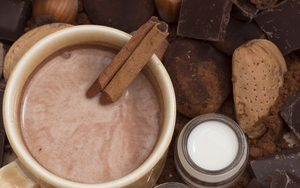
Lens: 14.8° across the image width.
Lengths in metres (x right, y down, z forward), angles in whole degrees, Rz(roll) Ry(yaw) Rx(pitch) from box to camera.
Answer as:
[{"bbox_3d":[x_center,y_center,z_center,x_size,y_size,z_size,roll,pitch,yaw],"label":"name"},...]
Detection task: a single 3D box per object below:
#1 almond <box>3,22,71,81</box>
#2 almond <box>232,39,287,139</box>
[{"bbox_3d":[-0.045,-0.015,0.502,0.040,0.018,0.025,-36,78,-9],"label":"almond"},{"bbox_3d":[0.046,-0.002,0.494,0.022,0.018,0.042,3,75,1],"label":"almond"}]

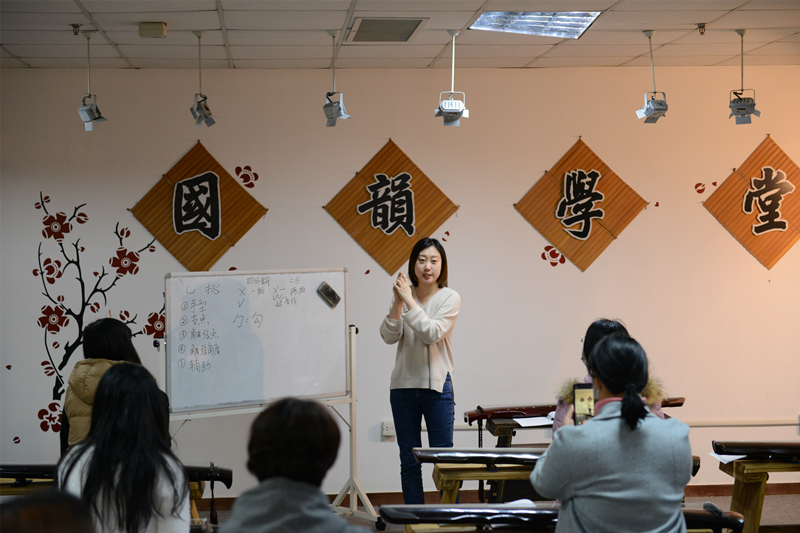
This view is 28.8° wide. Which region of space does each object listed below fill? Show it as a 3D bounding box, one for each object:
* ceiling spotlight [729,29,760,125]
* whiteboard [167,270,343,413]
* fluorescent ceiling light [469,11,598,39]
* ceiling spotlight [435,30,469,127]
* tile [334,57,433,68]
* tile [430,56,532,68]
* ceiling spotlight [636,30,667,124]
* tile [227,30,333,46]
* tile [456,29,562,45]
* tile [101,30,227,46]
[{"bbox_3d":[1.784,-0.976,8.053,0.170,0.482,0.180,-1,1,4],"label":"ceiling spotlight"},{"bbox_3d":[-0.755,0.385,8.455,1.200,0.735,0.028,-2,1,-41],"label":"whiteboard"},{"bbox_3d":[0.647,-1.180,7.546,0.600,0.070,0.600,-1,1,-5],"label":"fluorescent ceiling light"},{"bbox_3d":[0.262,-0.952,7.896,0.170,0.482,0.180,-1,1,-5],"label":"ceiling spotlight"},{"bbox_3d":[-0.104,-1.219,9.272,0.598,0.018,0.540,-1,1,-5],"label":"tile"},{"bbox_3d":[0.496,-1.233,9.335,0.600,0.020,0.520,-1,1,-5],"label":"tile"},{"bbox_3d":[1.298,-0.974,8.013,0.140,0.468,0.120,-1,1,-29],"label":"ceiling spotlight"},{"bbox_3d":[-0.600,-1.192,8.053,0.598,0.018,0.598,-1,1,-5],"label":"tile"},{"bbox_3d":[0.595,-1.213,8.161,0.600,0.020,0.612,-1,1,-5],"label":"tile"},{"bbox_3d":[-1.199,-1.185,7.997,0.595,0.020,0.595,-1,1,-5],"label":"tile"}]

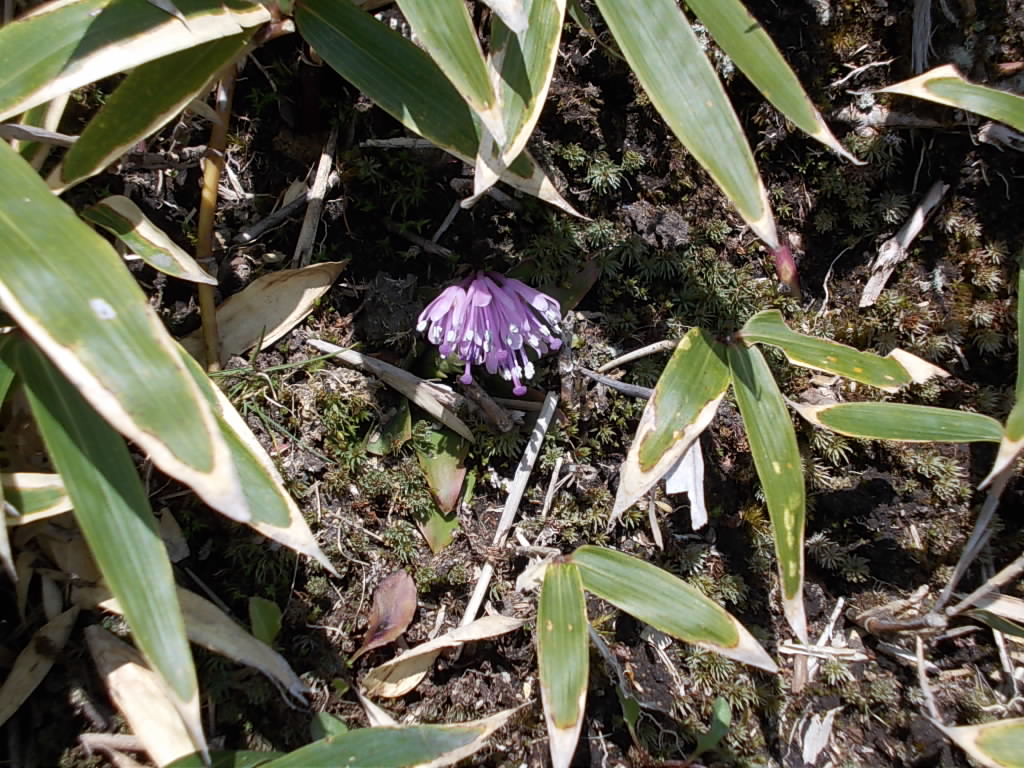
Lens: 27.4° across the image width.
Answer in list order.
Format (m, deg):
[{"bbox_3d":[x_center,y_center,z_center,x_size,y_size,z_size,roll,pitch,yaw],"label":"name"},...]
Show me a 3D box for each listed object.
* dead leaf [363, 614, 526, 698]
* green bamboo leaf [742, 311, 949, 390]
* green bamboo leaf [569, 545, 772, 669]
[{"bbox_3d":[-0.022,0.091,0.703,0.059,0.011,0.014,-23,63,-5],"label":"dead leaf"},{"bbox_3d":[0.104,-0.011,0.661,0.067,0.011,0.017,10,57,-4],"label":"green bamboo leaf"},{"bbox_3d":[0.054,0.076,0.695,0.078,0.010,0.018,29,63,0],"label":"green bamboo leaf"}]

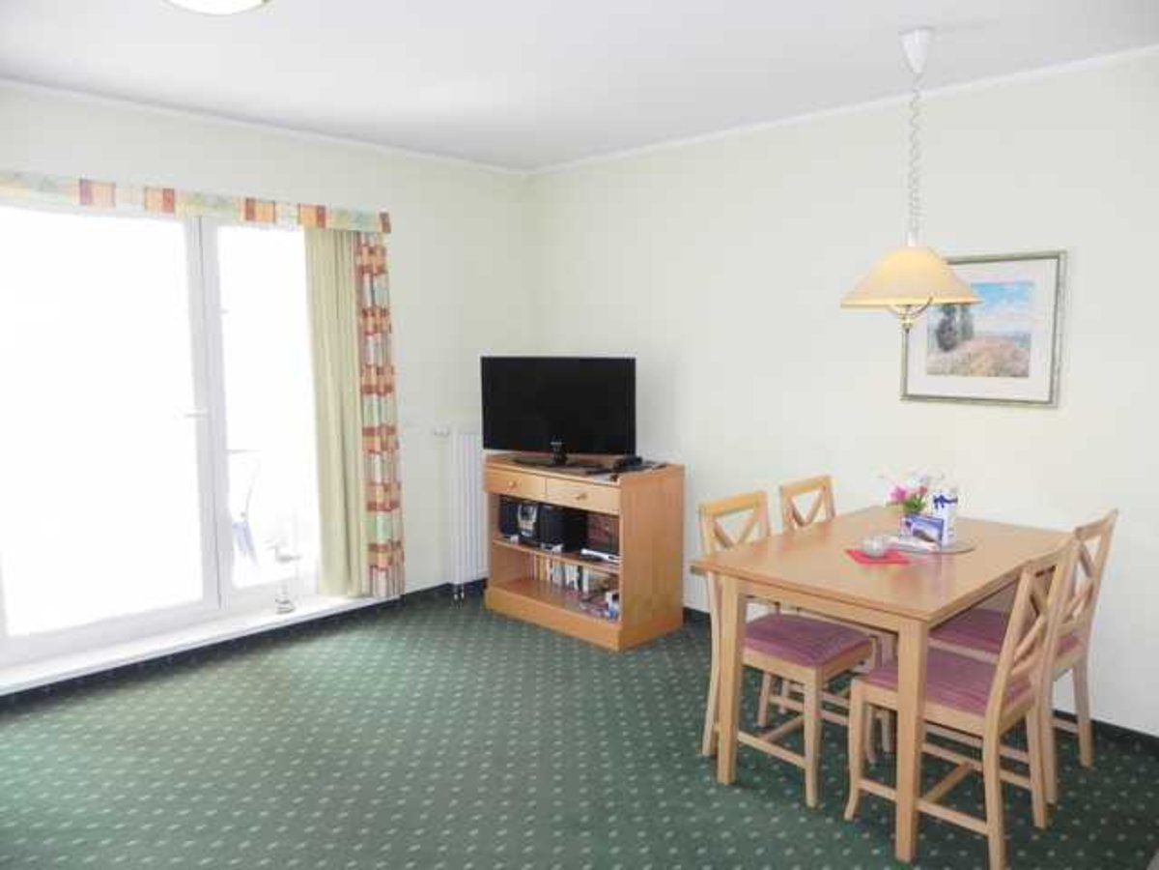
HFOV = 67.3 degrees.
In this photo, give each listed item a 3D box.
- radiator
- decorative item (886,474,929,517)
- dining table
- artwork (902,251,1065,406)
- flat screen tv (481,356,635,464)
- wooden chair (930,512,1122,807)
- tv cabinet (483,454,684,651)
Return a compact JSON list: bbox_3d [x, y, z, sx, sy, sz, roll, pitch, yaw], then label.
[{"bbox_3d":[-0.591,0.415,5.057,0.110,0.920,0.360,6,9,44],"label":"radiator"},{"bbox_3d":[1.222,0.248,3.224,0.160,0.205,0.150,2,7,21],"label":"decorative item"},{"bbox_3d":[1.111,0.770,3.131,0.790,0.755,1.340,6,9,44],"label":"dining table"},{"bbox_3d":[1.569,-0.414,3.428,0.600,0.570,0.030,6,9,44],"label":"artwork"},{"bbox_3d":[-0.120,-0.124,4.629,0.850,0.570,0.210,2,7,18],"label":"flat screen tv"},{"bbox_3d":[1.508,0.708,3.023,0.500,0.900,0.430,6,9,44],"label":"wooden chair"},{"bbox_3d":[0.015,0.549,4.630,0.970,0.860,0.470,6,9,44],"label":"tv cabinet"}]

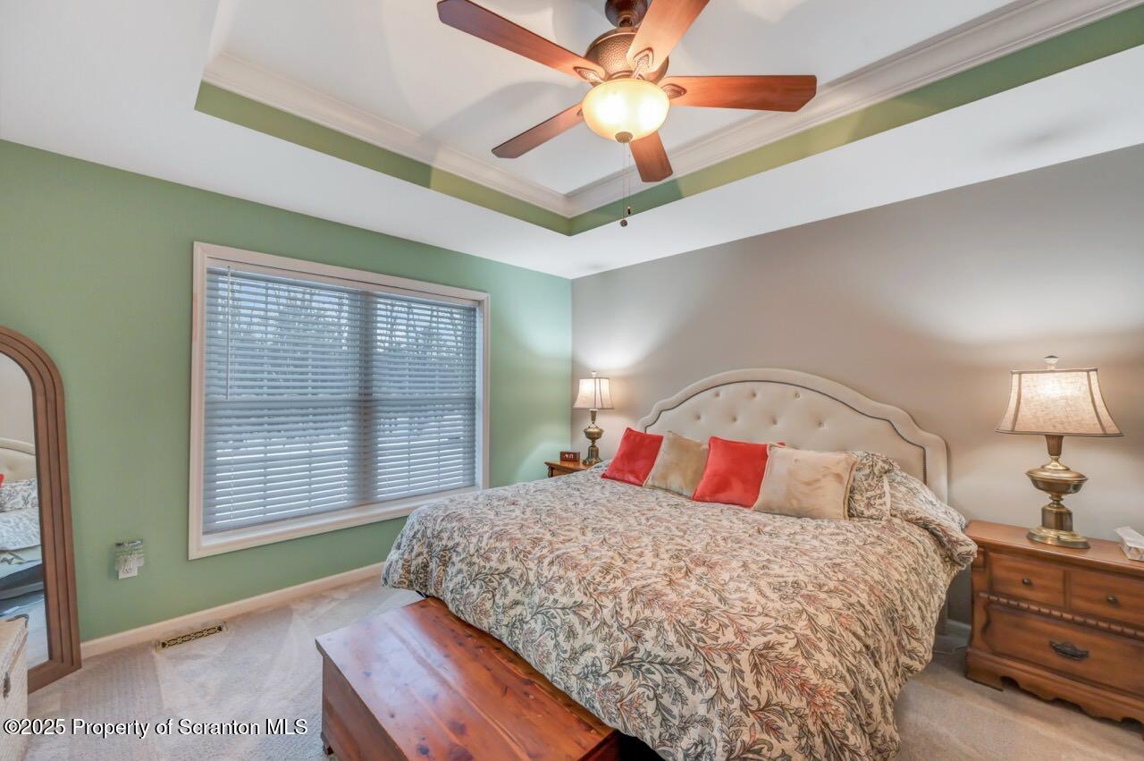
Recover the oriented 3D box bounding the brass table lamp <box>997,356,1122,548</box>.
[{"bbox_3d":[2.219,0.312,2.039,0.245,0.840,0.380,1,-1,-45],"label":"brass table lamp"}]

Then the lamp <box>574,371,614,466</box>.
[{"bbox_3d":[0.196,0.327,3.974,0.245,0.835,0.380,1,-1,-45],"label":"lamp"}]

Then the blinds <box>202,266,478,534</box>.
[{"bbox_3d":[-1.427,0.110,3.119,1.780,1.530,0.060,1,-1,-45],"label":"blinds"}]

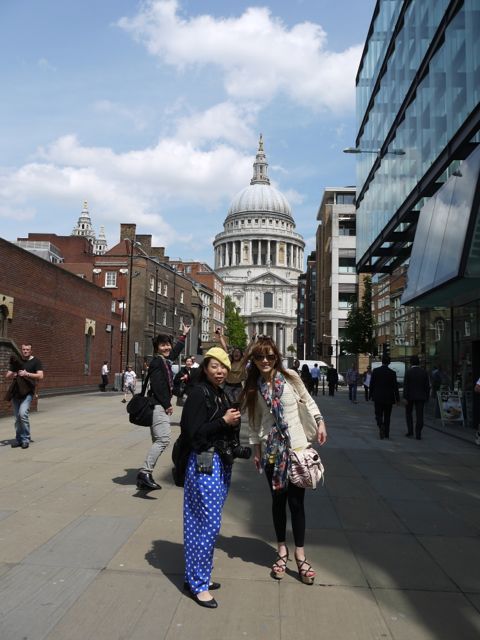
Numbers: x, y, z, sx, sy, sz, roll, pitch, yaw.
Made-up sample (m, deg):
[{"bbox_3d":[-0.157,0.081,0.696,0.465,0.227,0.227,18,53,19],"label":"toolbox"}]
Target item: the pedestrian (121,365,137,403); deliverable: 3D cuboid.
[{"bbox_3d":[-4.530,2.525,21.273,0.500,1.550,0.520,-1,-6,23],"label":"pedestrian"}]

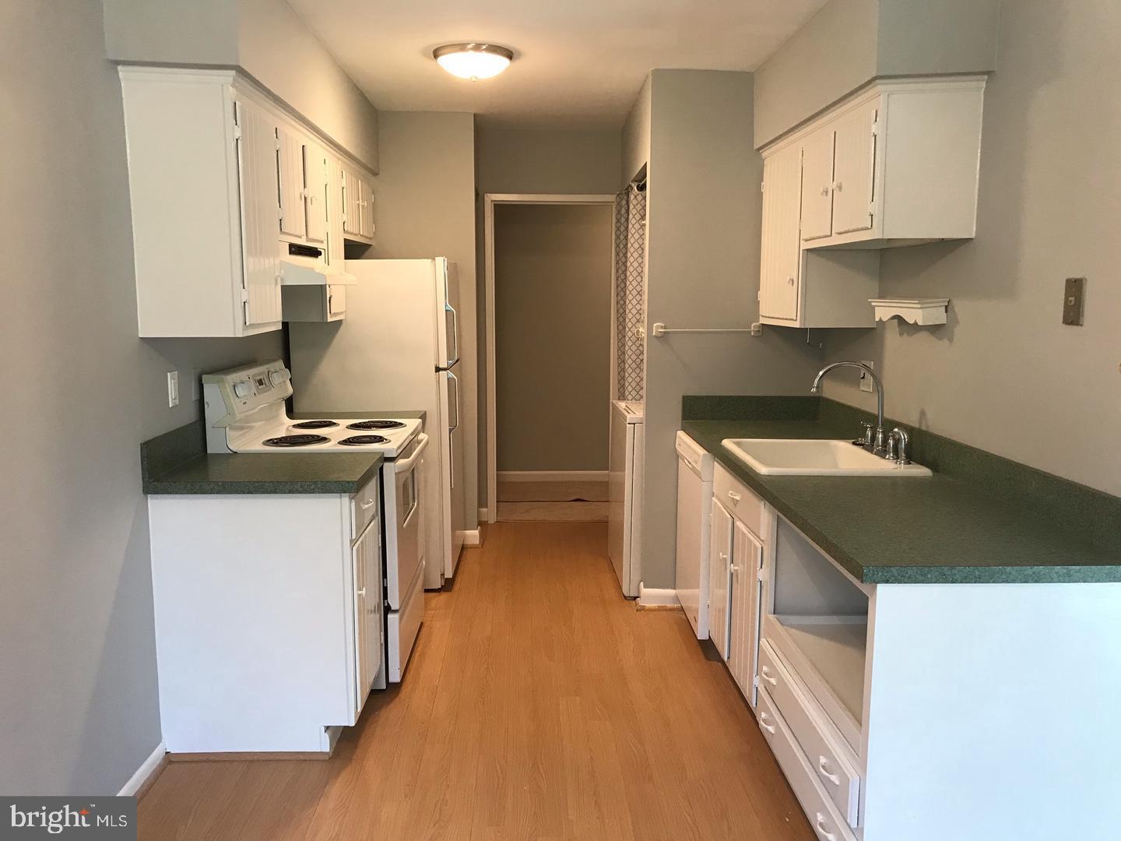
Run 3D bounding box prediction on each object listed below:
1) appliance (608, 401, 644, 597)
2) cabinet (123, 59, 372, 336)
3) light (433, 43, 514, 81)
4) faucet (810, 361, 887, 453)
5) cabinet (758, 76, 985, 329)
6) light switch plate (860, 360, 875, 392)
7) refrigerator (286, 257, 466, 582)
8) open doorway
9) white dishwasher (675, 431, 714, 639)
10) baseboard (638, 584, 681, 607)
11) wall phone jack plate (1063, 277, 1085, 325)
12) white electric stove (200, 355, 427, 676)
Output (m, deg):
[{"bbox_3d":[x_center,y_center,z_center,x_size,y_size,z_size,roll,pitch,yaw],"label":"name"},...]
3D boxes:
[{"bbox_3d":[0.621,0.363,4.760,0.650,0.940,0.695,0,8,-2],"label":"appliance"},{"bbox_3d":[-1.142,-0.802,3.876,0.323,0.767,2.495,0,8,-2],"label":"cabinet"},{"bbox_3d":[-0.352,-1.444,3.714,0.330,0.115,0.330,0,8,-2],"label":"light"},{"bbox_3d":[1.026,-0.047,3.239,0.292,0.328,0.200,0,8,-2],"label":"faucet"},{"bbox_3d":[1.066,-0.724,3.400,0.317,0.763,1.375,0,8,-2],"label":"cabinet"},{"bbox_3d":[1.212,-0.177,3.591,0.012,0.118,0.118,0,8,-2],"label":"light switch plate"},{"bbox_3d":[-0.919,-0.007,4.783,0.790,1.645,0.740,0,8,-2],"label":"refrigerator"},{"bbox_3d":[-0.062,-0.378,5.842,0.831,2.091,0.120,0,8,-2],"label":"open doorway"},{"bbox_3d":[0.851,0.505,3.906,0.615,0.847,0.600,0,8,-2],"label":"white dishwasher"},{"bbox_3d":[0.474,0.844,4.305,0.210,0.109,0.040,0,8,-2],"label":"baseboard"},{"bbox_3d":[1.277,-0.296,2.264,0.009,0.114,0.075,0,8,-2],"label":"wall phone jack plate"},{"bbox_3d":[-0.953,0.371,3.766,0.718,1.195,0.760,0,8,-2],"label":"white electric stove"}]

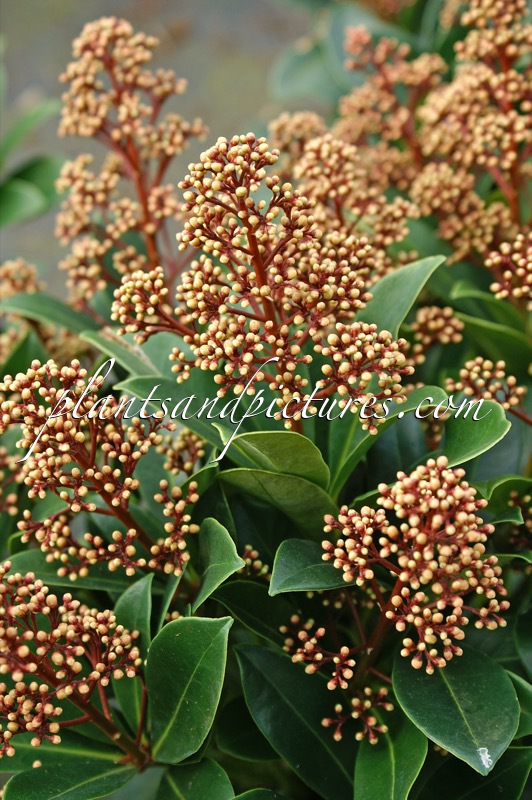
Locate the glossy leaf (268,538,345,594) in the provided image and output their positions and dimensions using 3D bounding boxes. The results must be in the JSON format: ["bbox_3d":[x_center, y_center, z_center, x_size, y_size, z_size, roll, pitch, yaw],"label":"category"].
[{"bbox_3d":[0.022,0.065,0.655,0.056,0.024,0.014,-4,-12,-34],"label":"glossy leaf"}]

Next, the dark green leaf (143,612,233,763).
[{"bbox_3d":[-0.029,0.111,0.640,0.033,0.064,0.012,28,-22,-4],"label":"dark green leaf"}]

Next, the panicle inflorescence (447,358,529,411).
[{"bbox_3d":[0.087,-0.006,0.660,0.032,0.024,0.028,0,20,0],"label":"panicle inflorescence"}]

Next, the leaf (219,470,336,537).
[{"bbox_3d":[0.005,0.042,0.680,0.060,0.026,0.015,22,-14,-30],"label":"leaf"}]

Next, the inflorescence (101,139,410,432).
[{"bbox_3d":[-0.002,-0.046,0.630,0.114,0.106,0.095,0,20,0],"label":"inflorescence"}]

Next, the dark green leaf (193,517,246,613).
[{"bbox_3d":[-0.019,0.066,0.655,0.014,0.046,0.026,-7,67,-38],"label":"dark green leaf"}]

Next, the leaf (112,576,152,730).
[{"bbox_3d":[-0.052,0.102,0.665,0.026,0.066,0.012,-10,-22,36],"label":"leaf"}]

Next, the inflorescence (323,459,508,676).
[{"bbox_3d":[0.057,0.063,0.630,0.069,0.074,0.062,8,27,0],"label":"inflorescence"}]

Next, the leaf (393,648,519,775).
[{"bbox_3d":[0.070,0.113,0.625,0.041,0.012,0.062,-19,53,-7],"label":"leaf"}]

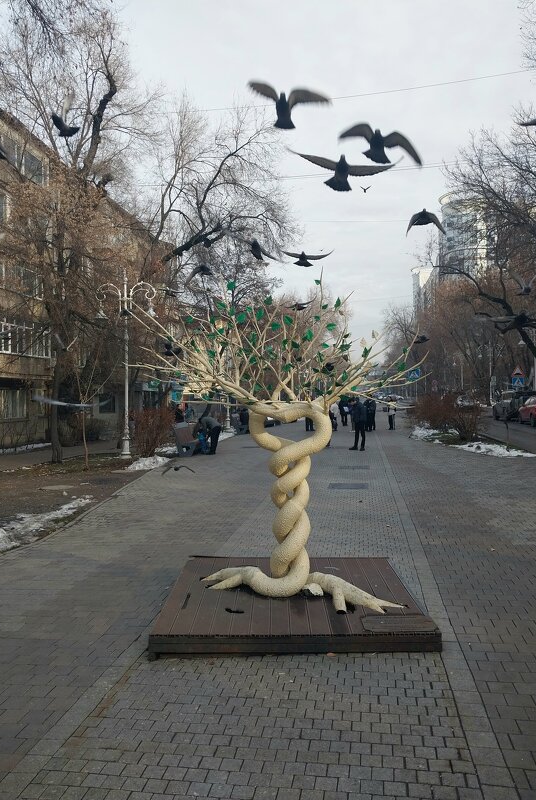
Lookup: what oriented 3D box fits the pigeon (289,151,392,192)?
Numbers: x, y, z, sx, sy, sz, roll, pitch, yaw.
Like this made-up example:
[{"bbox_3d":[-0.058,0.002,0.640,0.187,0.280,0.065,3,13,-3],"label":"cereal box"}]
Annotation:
[{"bbox_3d":[0.460,-1.390,3.700,0.630,0.140,0.300,0,-13,0],"label":"pigeon"}]

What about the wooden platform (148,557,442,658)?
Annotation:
[{"bbox_3d":[0.200,1.620,4.980,1.970,0.155,1.940,0,0,0],"label":"wooden platform"}]

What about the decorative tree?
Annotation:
[{"bbox_3d":[0.090,0.260,4.850,2.300,2.600,2.050,0,0,0],"label":"decorative tree"}]

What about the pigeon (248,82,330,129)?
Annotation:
[{"bbox_3d":[0.130,-1.820,3.720,0.500,0.160,0.300,0,-13,0],"label":"pigeon"}]

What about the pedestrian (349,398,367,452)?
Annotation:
[{"bbox_3d":[2.900,0.790,19.400,0.450,1.710,0.520,0,0,-35],"label":"pedestrian"}]

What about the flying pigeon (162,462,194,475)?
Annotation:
[{"bbox_3d":[-1.480,1.130,9.900,0.540,0.190,0.310,0,0,-6],"label":"flying pigeon"}]

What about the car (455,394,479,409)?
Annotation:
[{"bbox_3d":[22.200,0.180,67.000,1.800,1.520,4.400,0,0,9],"label":"car"}]

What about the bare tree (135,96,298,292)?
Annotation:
[{"bbox_3d":[-2.200,-5.300,24.500,6.600,13.600,6.200,0,0,0],"label":"bare tree"}]

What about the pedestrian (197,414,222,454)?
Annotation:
[{"bbox_3d":[-1.740,1.030,17.900,0.750,1.220,0.520,0,0,0],"label":"pedestrian"}]

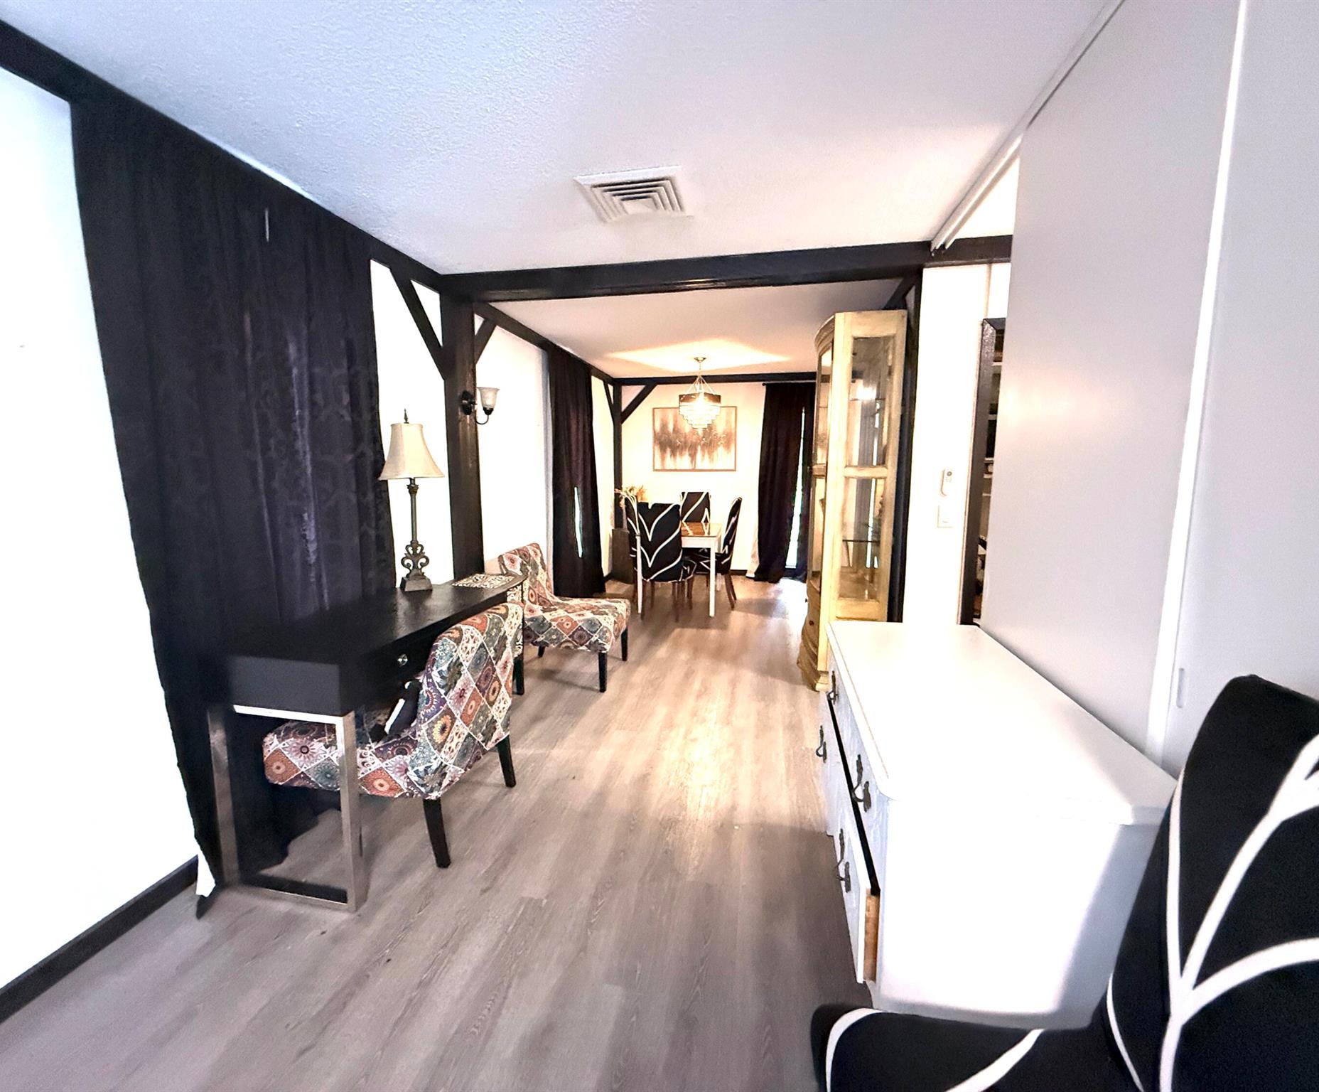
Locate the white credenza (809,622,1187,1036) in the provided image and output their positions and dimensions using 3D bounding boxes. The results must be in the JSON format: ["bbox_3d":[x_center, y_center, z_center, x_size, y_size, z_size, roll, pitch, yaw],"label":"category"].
[{"bbox_3d":[0.747,0.750,1.584,0.544,0.802,1.142,2,8,10],"label":"white credenza"}]

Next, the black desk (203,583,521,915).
[{"bbox_3d":[-1.046,0.643,2.406,0.485,0.785,1.265,2,8,10],"label":"black desk"}]

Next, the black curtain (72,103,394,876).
[{"bbox_3d":[-1.329,-0.068,2.160,0.184,2.285,1.115,1,8,10],"label":"black curtain"}]

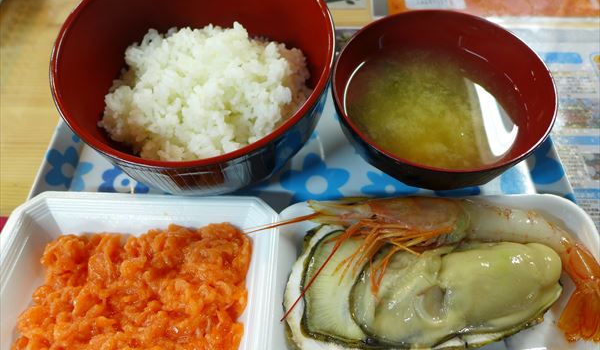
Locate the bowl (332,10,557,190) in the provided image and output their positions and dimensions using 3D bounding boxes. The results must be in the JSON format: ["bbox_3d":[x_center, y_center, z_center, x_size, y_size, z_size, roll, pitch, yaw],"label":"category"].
[{"bbox_3d":[0.080,-0.035,0.254,0.116,0.064,0.116,-2,59,4],"label":"bowl"}]

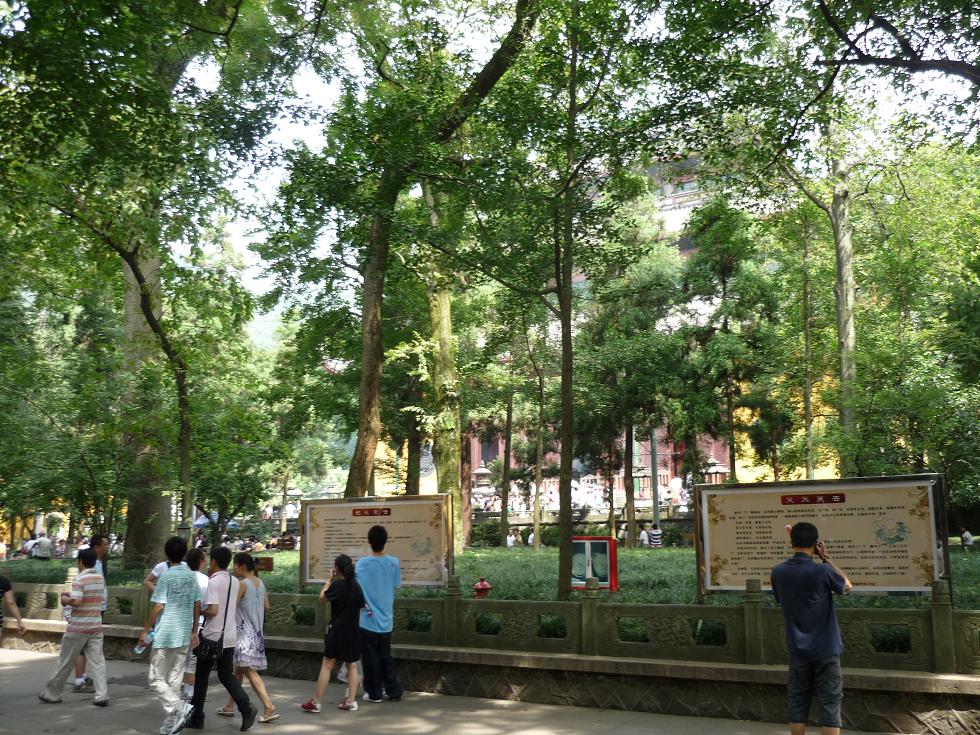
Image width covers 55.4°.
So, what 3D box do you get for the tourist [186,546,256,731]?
[{"bbox_3d":[-2.521,2.559,8.862,0.620,1.650,0.460,-8,-13,36],"label":"tourist"}]

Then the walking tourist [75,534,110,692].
[{"bbox_3d":[-4.421,2.760,10.564,0.480,1.705,0.470,-3,-11,14],"label":"walking tourist"}]

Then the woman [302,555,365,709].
[{"bbox_3d":[-1.554,2.640,9.390,0.450,1.481,0.480,9,-14,-40],"label":"woman"}]

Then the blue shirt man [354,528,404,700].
[{"bbox_3d":[-1.161,2.583,9.940,0.500,1.790,0.360,0,-11,0],"label":"blue shirt man"}]

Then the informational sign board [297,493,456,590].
[{"bbox_3d":[-1.462,2.178,11.676,2.350,1.087,0.120,-7,-12,31],"label":"informational sign board"}]

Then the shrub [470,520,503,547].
[{"bbox_3d":[-0.140,6.687,37.410,1.600,1.250,1.400,0,-11,0],"label":"shrub"}]

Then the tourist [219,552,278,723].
[{"bbox_3d":[-2.277,2.539,8.935,0.520,1.519,0.420,-10,-14,42],"label":"tourist"}]

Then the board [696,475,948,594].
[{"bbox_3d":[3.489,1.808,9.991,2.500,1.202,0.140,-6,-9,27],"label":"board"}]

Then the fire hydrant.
[{"bbox_3d":[-0.100,3.142,12.330,0.270,0.750,0.270,-6,-12,27],"label":"fire hydrant"}]

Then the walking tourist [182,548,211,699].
[{"bbox_3d":[-3.238,2.888,10.458,0.460,1.620,0.480,7,-13,-34],"label":"walking tourist"}]

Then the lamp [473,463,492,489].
[{"bbox_3d":[-0.385,6.150,47.692,1.050,2.700,1.050,0,-11,0],"label":"lamp"}]

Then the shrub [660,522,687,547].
[{"bbox_3d":[6.481,5.969,33.000,0.950,0.950,0.900,0,-11,0],"label":"shrub"}]

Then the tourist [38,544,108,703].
[{"bbox_3d":[-4.294,2.685,9.767,0.620,1.557,0.460,-8,-13,36],"label":"tourist"}]

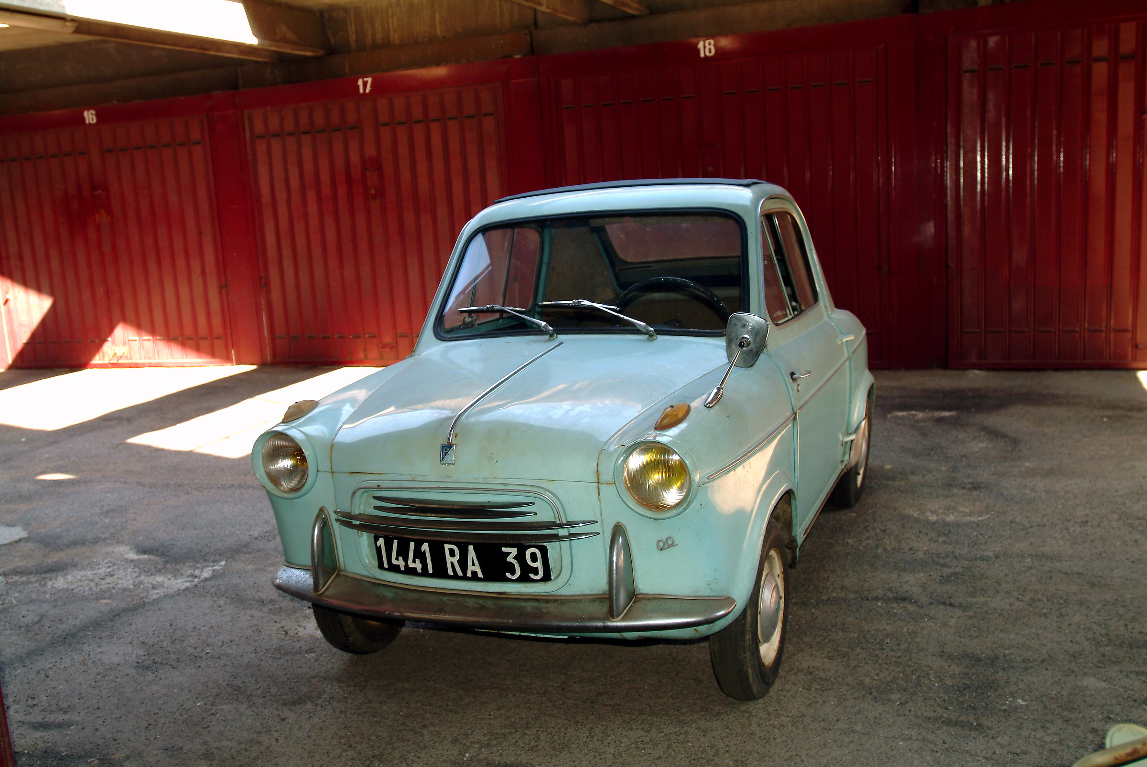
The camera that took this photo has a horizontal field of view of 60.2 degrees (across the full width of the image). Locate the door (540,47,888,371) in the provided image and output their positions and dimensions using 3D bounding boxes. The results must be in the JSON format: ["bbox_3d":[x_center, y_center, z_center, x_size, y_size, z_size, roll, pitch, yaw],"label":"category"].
[{"bbox_3d":[1.024,-1.221,7.173,2.460,2.220,0.080,0,10,21],"label":"door"}]

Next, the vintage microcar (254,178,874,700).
[{"bbox_3d":[0.245,-0.023,3.304,1.270,1.250,2.830,1,10,24],"label":"vintage microcar"}]

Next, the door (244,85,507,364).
[{"bbox_3d":[-1.642,-1.244,8.200,2.460,2.220,0.080,0,10,21],"label":"door"}]

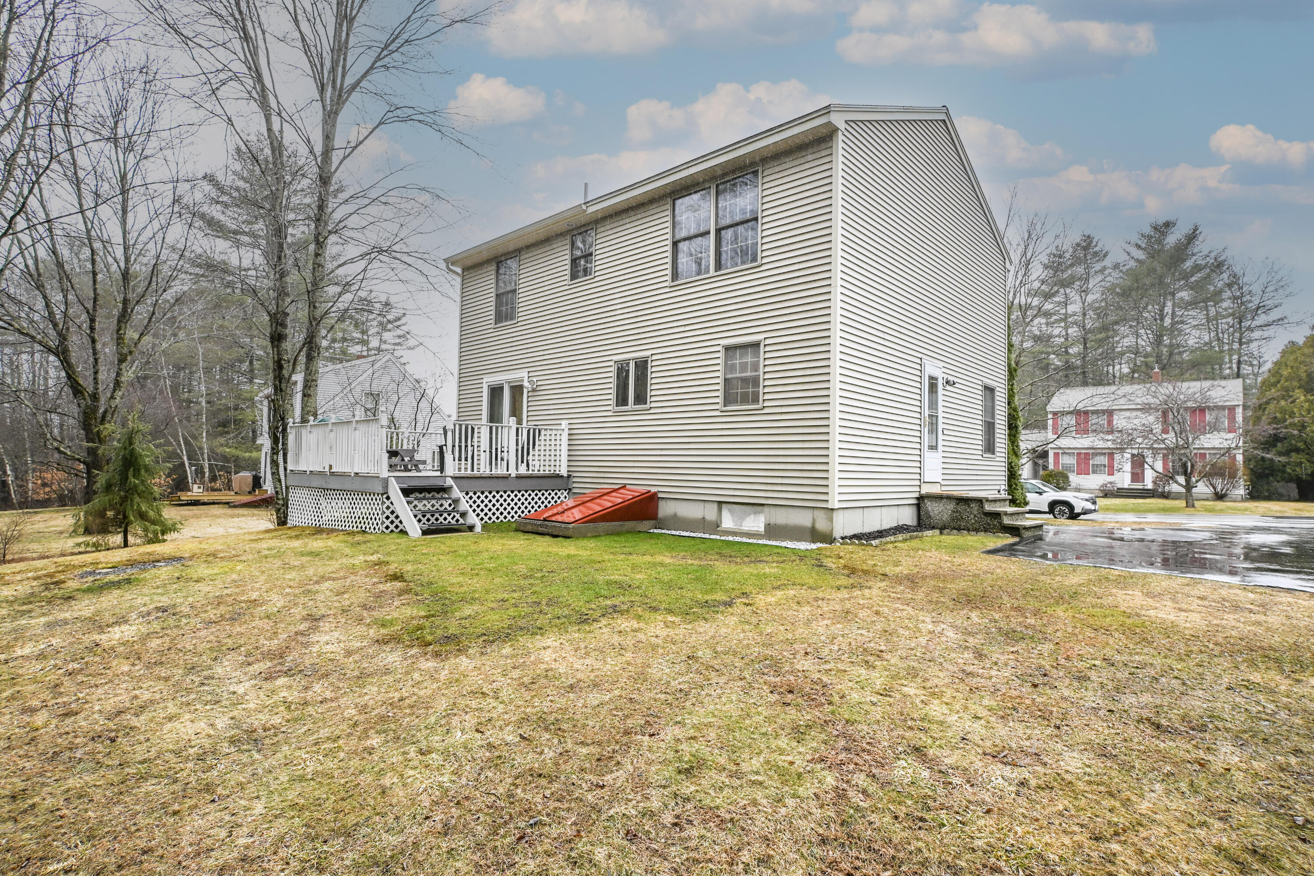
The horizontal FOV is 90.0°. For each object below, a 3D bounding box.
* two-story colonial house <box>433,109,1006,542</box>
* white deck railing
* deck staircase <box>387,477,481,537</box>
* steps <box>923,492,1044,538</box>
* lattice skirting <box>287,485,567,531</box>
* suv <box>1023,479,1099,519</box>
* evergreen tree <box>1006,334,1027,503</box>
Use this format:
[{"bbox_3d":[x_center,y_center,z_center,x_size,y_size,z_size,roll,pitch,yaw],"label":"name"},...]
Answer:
[{"bbox_3d":[1.596,-2.120,15.188,9.850,7.720,8.560,-1,-4,43],"label":"two-story colonial house"},{"bbox_3d":[-4.393,0.224,12.588,4.130,1.040,3.650,-1,-4,43],"label":"white deck railing"},{"bbox_3d":[-3.332,1.022,9.932,1.070,0.830,1.030,-1,-4,43],"label":"deck staircase"},{"bbox_3d":[5.377,1.249,10.847,1.580,0.630,1.260,-1,-4,43],"label":"steps"},{"bbox_3d":[-4.382,1.338,12.541,4.070,0.790,3.590,-1,-4,43],"label":"lattice skirting"},{"bbox_3d":[15.400,2.470,27.200,4.650,1.730,1.830,-1,-4,43],"label":"suv"},{"bbox_3d":[8.172,-0.340,15.647,1.200,4.500,1.200,-1,-4,43],"label":"evergreen tree"}]

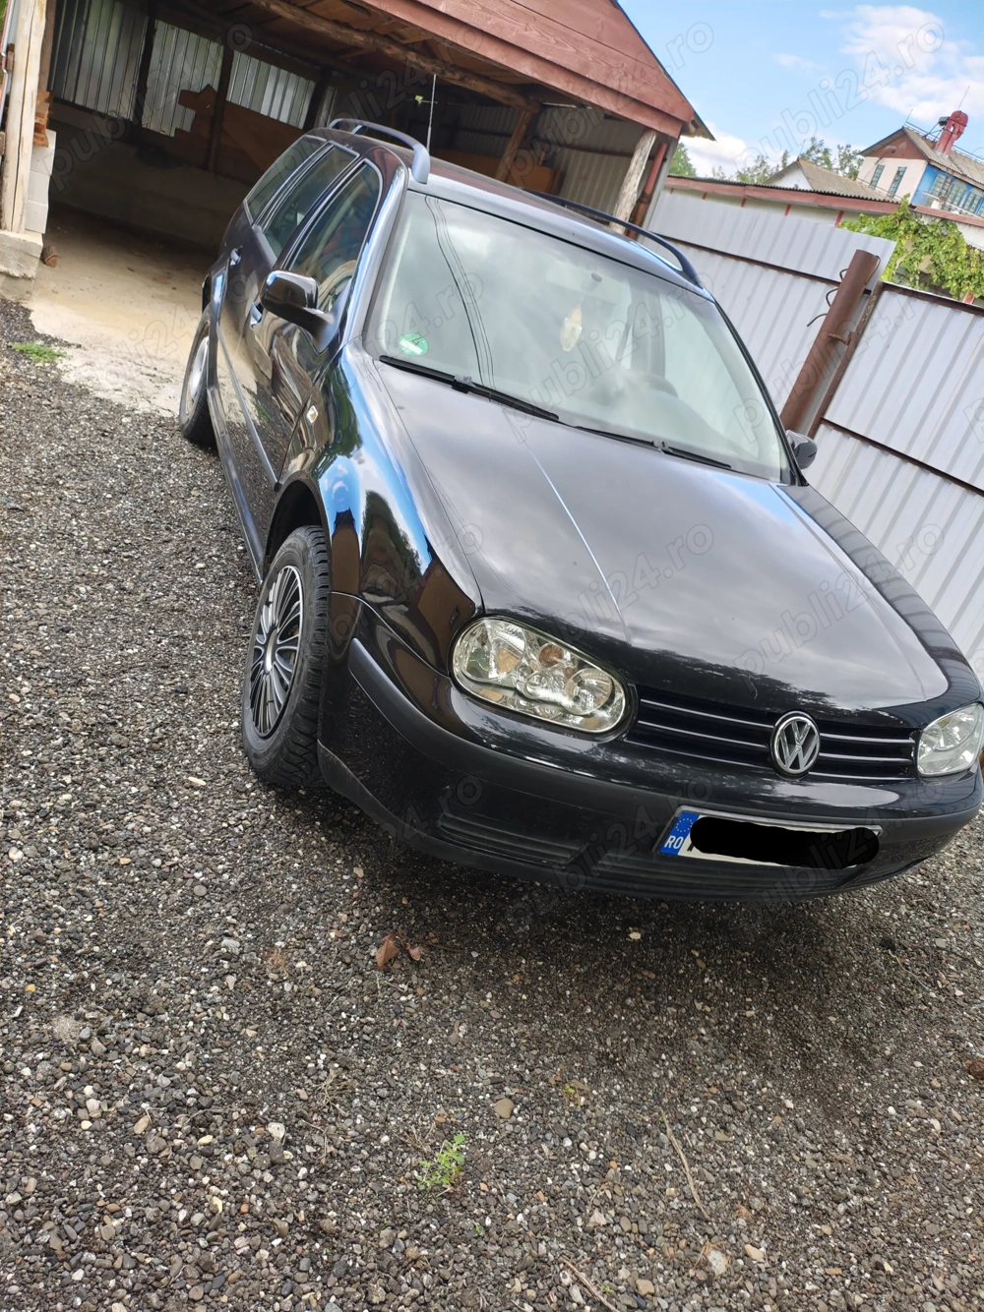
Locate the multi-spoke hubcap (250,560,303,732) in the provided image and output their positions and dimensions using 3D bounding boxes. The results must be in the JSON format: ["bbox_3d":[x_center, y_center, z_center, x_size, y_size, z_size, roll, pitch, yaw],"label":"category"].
[{"bbox_3d":[-0.464,-0.006,2.395,0.160,0.410,0.410,8,27,-28],"label":"multi-spoke hubcap"}]

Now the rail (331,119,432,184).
[{"bbox_3d":[-0.467,-1.906,3.645,0.075,0.125,1.860,9,26,-26],"label":"rail"}]

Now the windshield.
[{"bbox_3d":[0.305,-0.951,2.918,1.380,0.120,0.770,9,62,-26],"label":"windshield"}]

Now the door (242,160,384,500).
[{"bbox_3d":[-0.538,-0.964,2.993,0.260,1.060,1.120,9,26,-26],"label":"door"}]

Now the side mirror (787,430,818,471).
[{"bbox_3d":[1.012,-0.701,3.348,0.200,0.150,0.130,9,26,-26],"label":"side mirror"}]

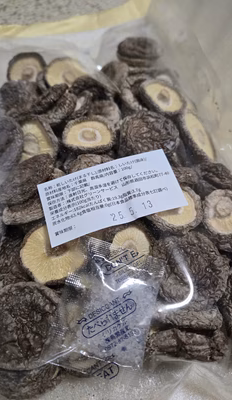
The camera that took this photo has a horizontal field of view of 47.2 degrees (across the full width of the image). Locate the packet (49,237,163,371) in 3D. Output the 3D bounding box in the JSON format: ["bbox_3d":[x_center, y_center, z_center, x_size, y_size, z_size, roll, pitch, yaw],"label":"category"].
[{"bbox_3d":[-0.005,0.050,0.133,0.046,0.009,0.055,13,66,6],"label":"packet"}]

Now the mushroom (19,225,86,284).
[{"bbox_3d":[-0.035,0.030,0.151,0.037,0.022,0.037,2,85,-19],"label":"mushroom"}]

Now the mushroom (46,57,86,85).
[{"bbox_3d":[-0.042,-0.106,0.224,0.036,0.020,0.036,-8,102,-4],"label":"mushroom"}]

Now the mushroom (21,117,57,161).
[{"bbox_3d":[-0.054,-0.042,0.189,0.035,0.021,0.035,36,108,16],"label":"mushroom"}]

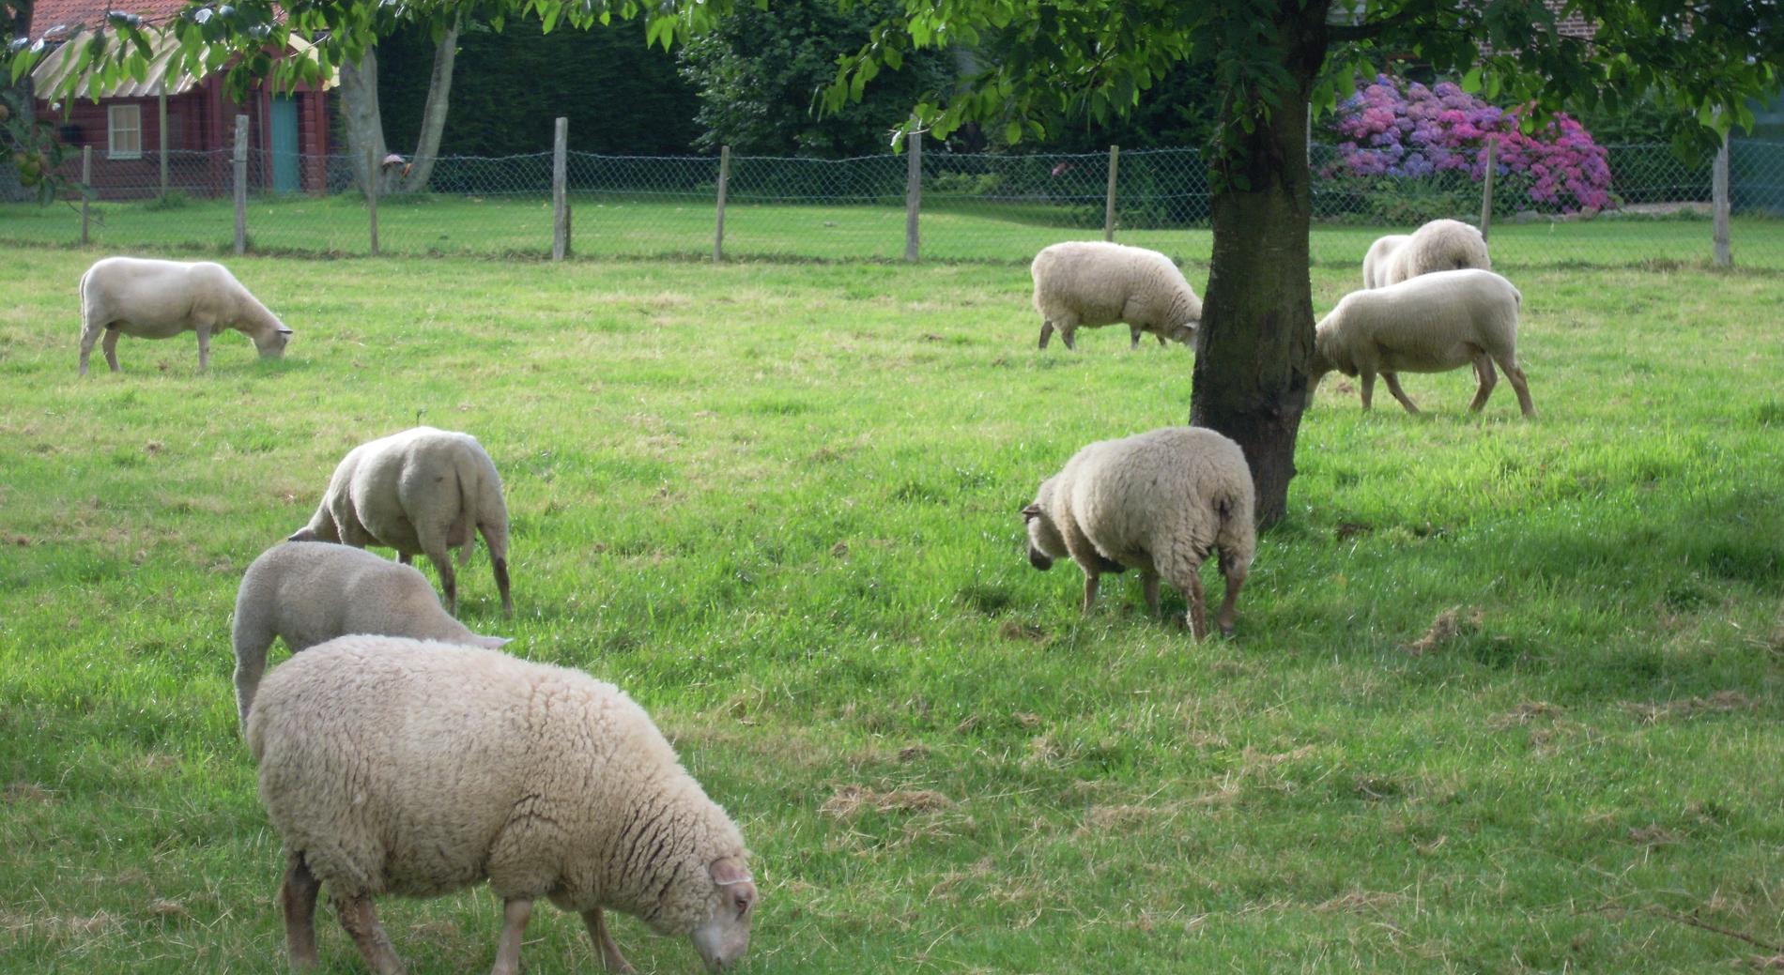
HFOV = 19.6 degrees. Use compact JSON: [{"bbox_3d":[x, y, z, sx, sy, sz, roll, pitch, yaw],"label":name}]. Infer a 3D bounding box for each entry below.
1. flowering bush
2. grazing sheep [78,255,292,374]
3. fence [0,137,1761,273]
[{"bbox_3d":[8.032,-4.800,72.000,4.100,1.950,2.400,0,4,0],"label":"flowering bush"},{"bbox_3d":[-4.145,-1.017,30.200,1.270,0.670,0.400,-1,5,-12],"label":"grazing sheep"},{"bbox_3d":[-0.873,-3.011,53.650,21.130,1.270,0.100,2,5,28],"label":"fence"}]

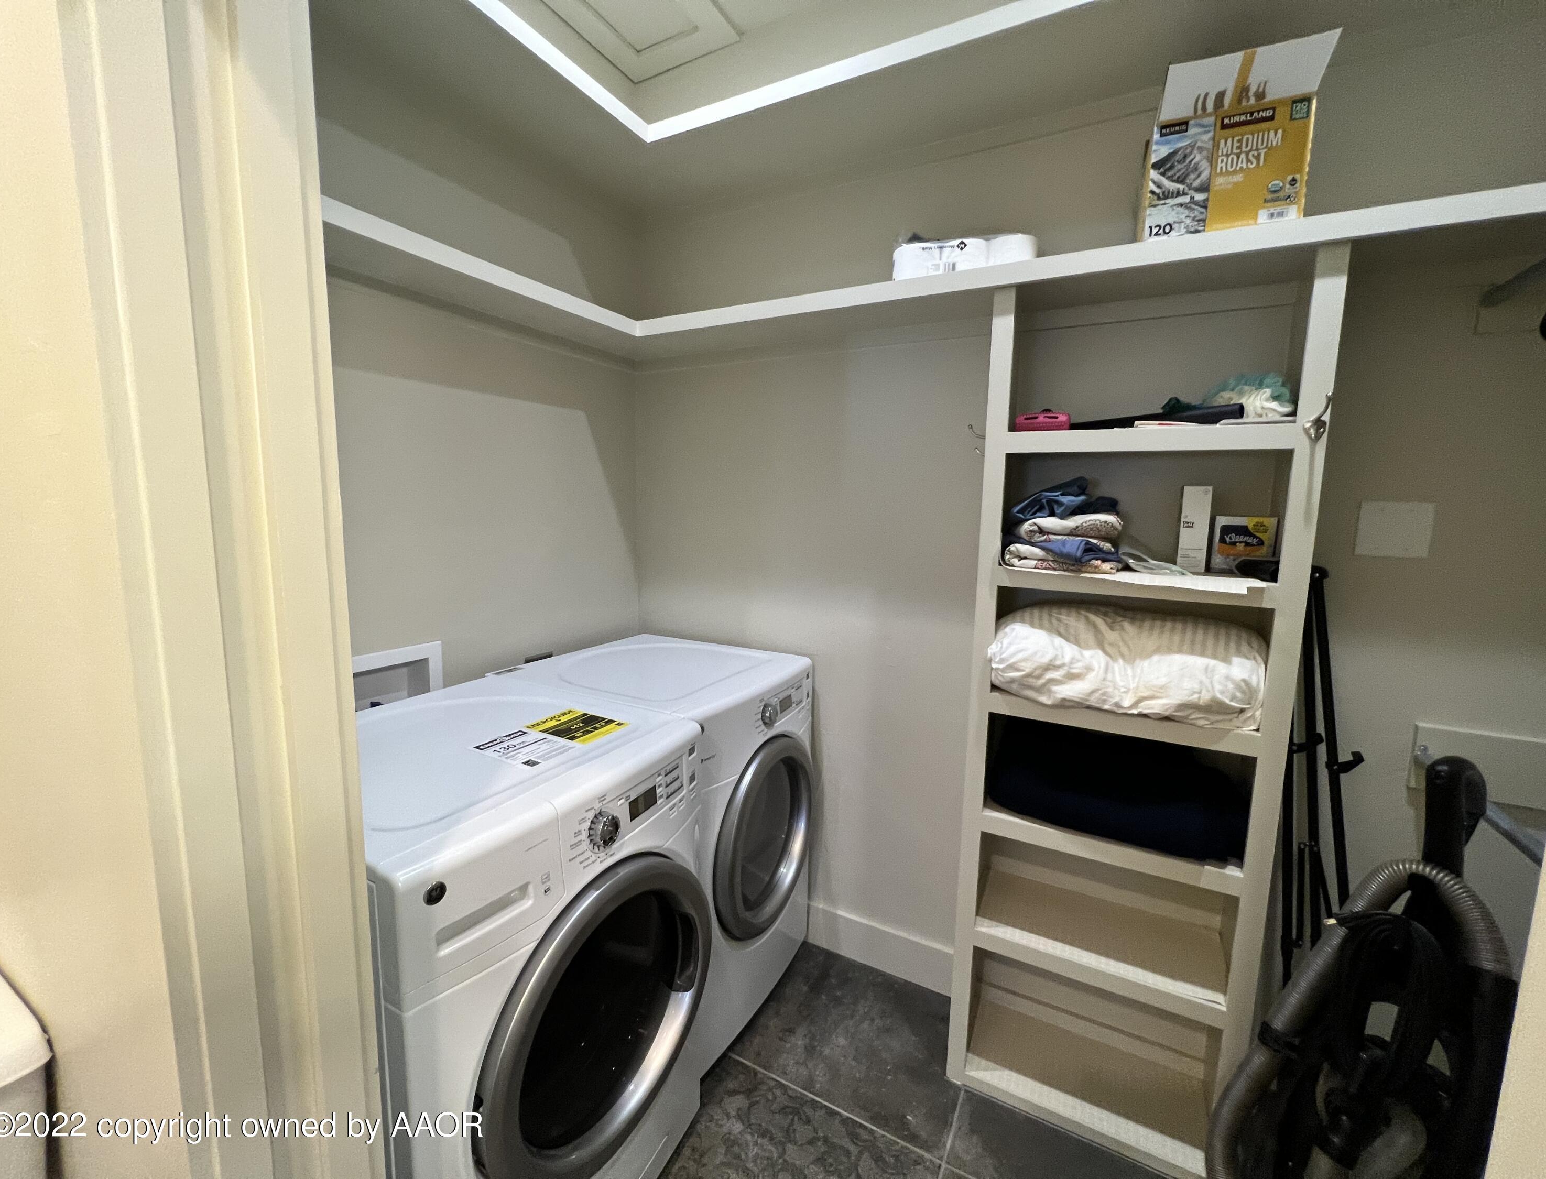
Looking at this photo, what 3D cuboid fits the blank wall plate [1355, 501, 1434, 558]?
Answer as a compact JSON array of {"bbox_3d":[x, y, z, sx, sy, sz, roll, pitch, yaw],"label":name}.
[{"bbox_3d":[1.334,-0.128,1.266,0.115,0.115,0.007,5,10,27],"label":"blank wall plate"}]

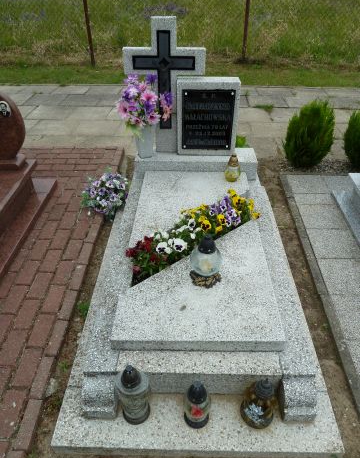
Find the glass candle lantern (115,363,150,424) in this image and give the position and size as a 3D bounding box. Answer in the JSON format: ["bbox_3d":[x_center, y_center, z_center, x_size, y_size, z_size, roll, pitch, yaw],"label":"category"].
[{"bbox_3d":[-0.178,0.619,1.332,0.121,0.346,0.121,1,41,1],"label":"glass candle lantern"}]

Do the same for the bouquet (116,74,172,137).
[{"bbox_3d":[-0.217,-0.750,2.129,0.340,0.370,0.300,1,41,1],"label":"bouquet"}]

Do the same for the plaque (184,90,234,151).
[{"bbox_3d":[0.179,-0.701,2.255,0.331,0.396,0.020,1,39,1],"label":"plaque"}]

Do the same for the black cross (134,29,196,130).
[{"bbox_3d":[-0.097,-0.893,2.146,0.373,0.587,0.022,1,41,1],"label":"black cross"}]

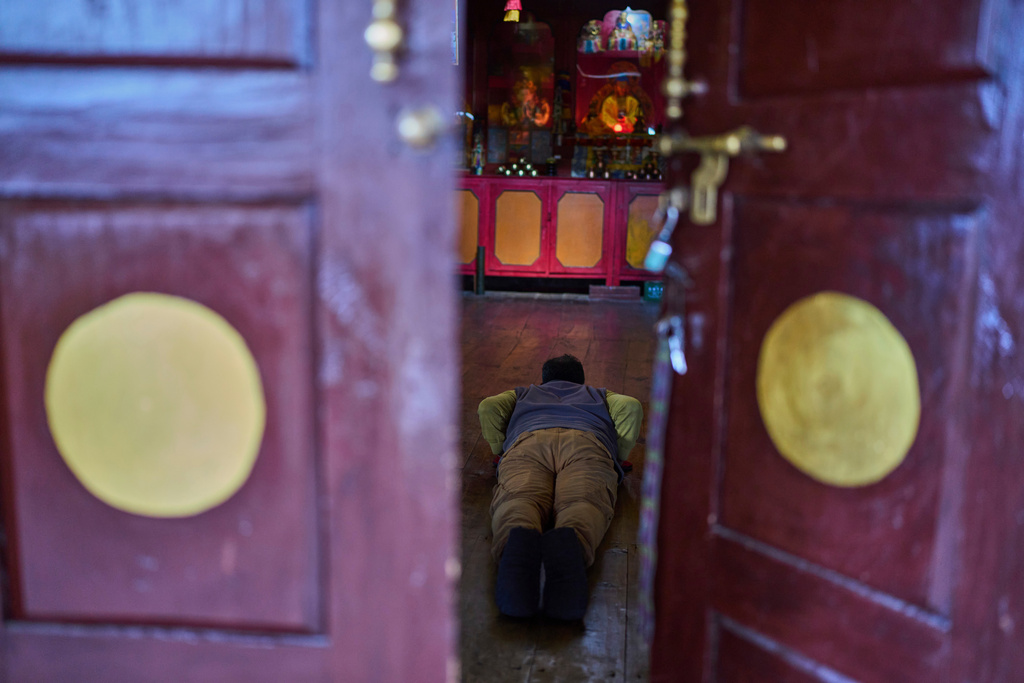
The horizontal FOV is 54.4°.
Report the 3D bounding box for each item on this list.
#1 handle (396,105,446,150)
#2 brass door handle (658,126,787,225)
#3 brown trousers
[{"bbox_3d":[-0.087,-0.203,0.946,0.045,0.042,0.042,2,9,4],"label":"handle"},{"bbox_3d":[0.274,-0.215,1.296,0.050,0.115,0.195,-5,11,-33],"label":"brass door handle"},{"bbox_3d":[0.127,0.416,2.920,0.400,0.220,0.900,2,9,5],"label":"brown trousers"}]

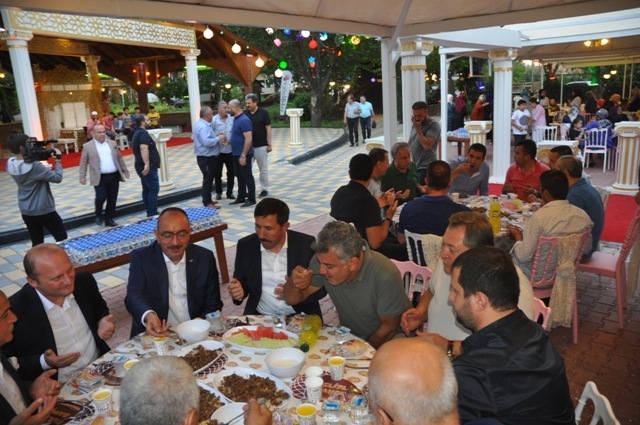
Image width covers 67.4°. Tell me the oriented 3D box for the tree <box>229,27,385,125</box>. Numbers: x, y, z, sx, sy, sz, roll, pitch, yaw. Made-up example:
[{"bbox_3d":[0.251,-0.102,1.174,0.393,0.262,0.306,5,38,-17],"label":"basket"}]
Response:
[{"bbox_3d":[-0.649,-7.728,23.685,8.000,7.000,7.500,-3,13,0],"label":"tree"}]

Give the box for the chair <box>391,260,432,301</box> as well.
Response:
[{"bbox_3d":[0.340,0.730,2.331,0.460,0.910,0.400,-15,18,-40],"label":"chair"}]

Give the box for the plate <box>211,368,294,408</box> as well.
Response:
[{"bbox_3d":[-0.257,0.659,1.795,0.370,0.060,0.197,8,17,41],"label":"plate"}]

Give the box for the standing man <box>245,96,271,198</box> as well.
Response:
[{"bbox_3d":[-1.075,-1.167,8.516,0.520,1.810,0.340,6,16,36],"label":"standing man"}]

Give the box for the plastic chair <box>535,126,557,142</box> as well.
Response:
[{"bbox_3d":[5.130,-1.507,10.917,0.420,0.900,0.480,2,14,19],"label":"plastic chair"}]

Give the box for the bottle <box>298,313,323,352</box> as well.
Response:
[{"bbox_3d":[-0.045,0.551,2.178,0.077,0.077,0.250,-1,13,12],"label":"bottle"}]

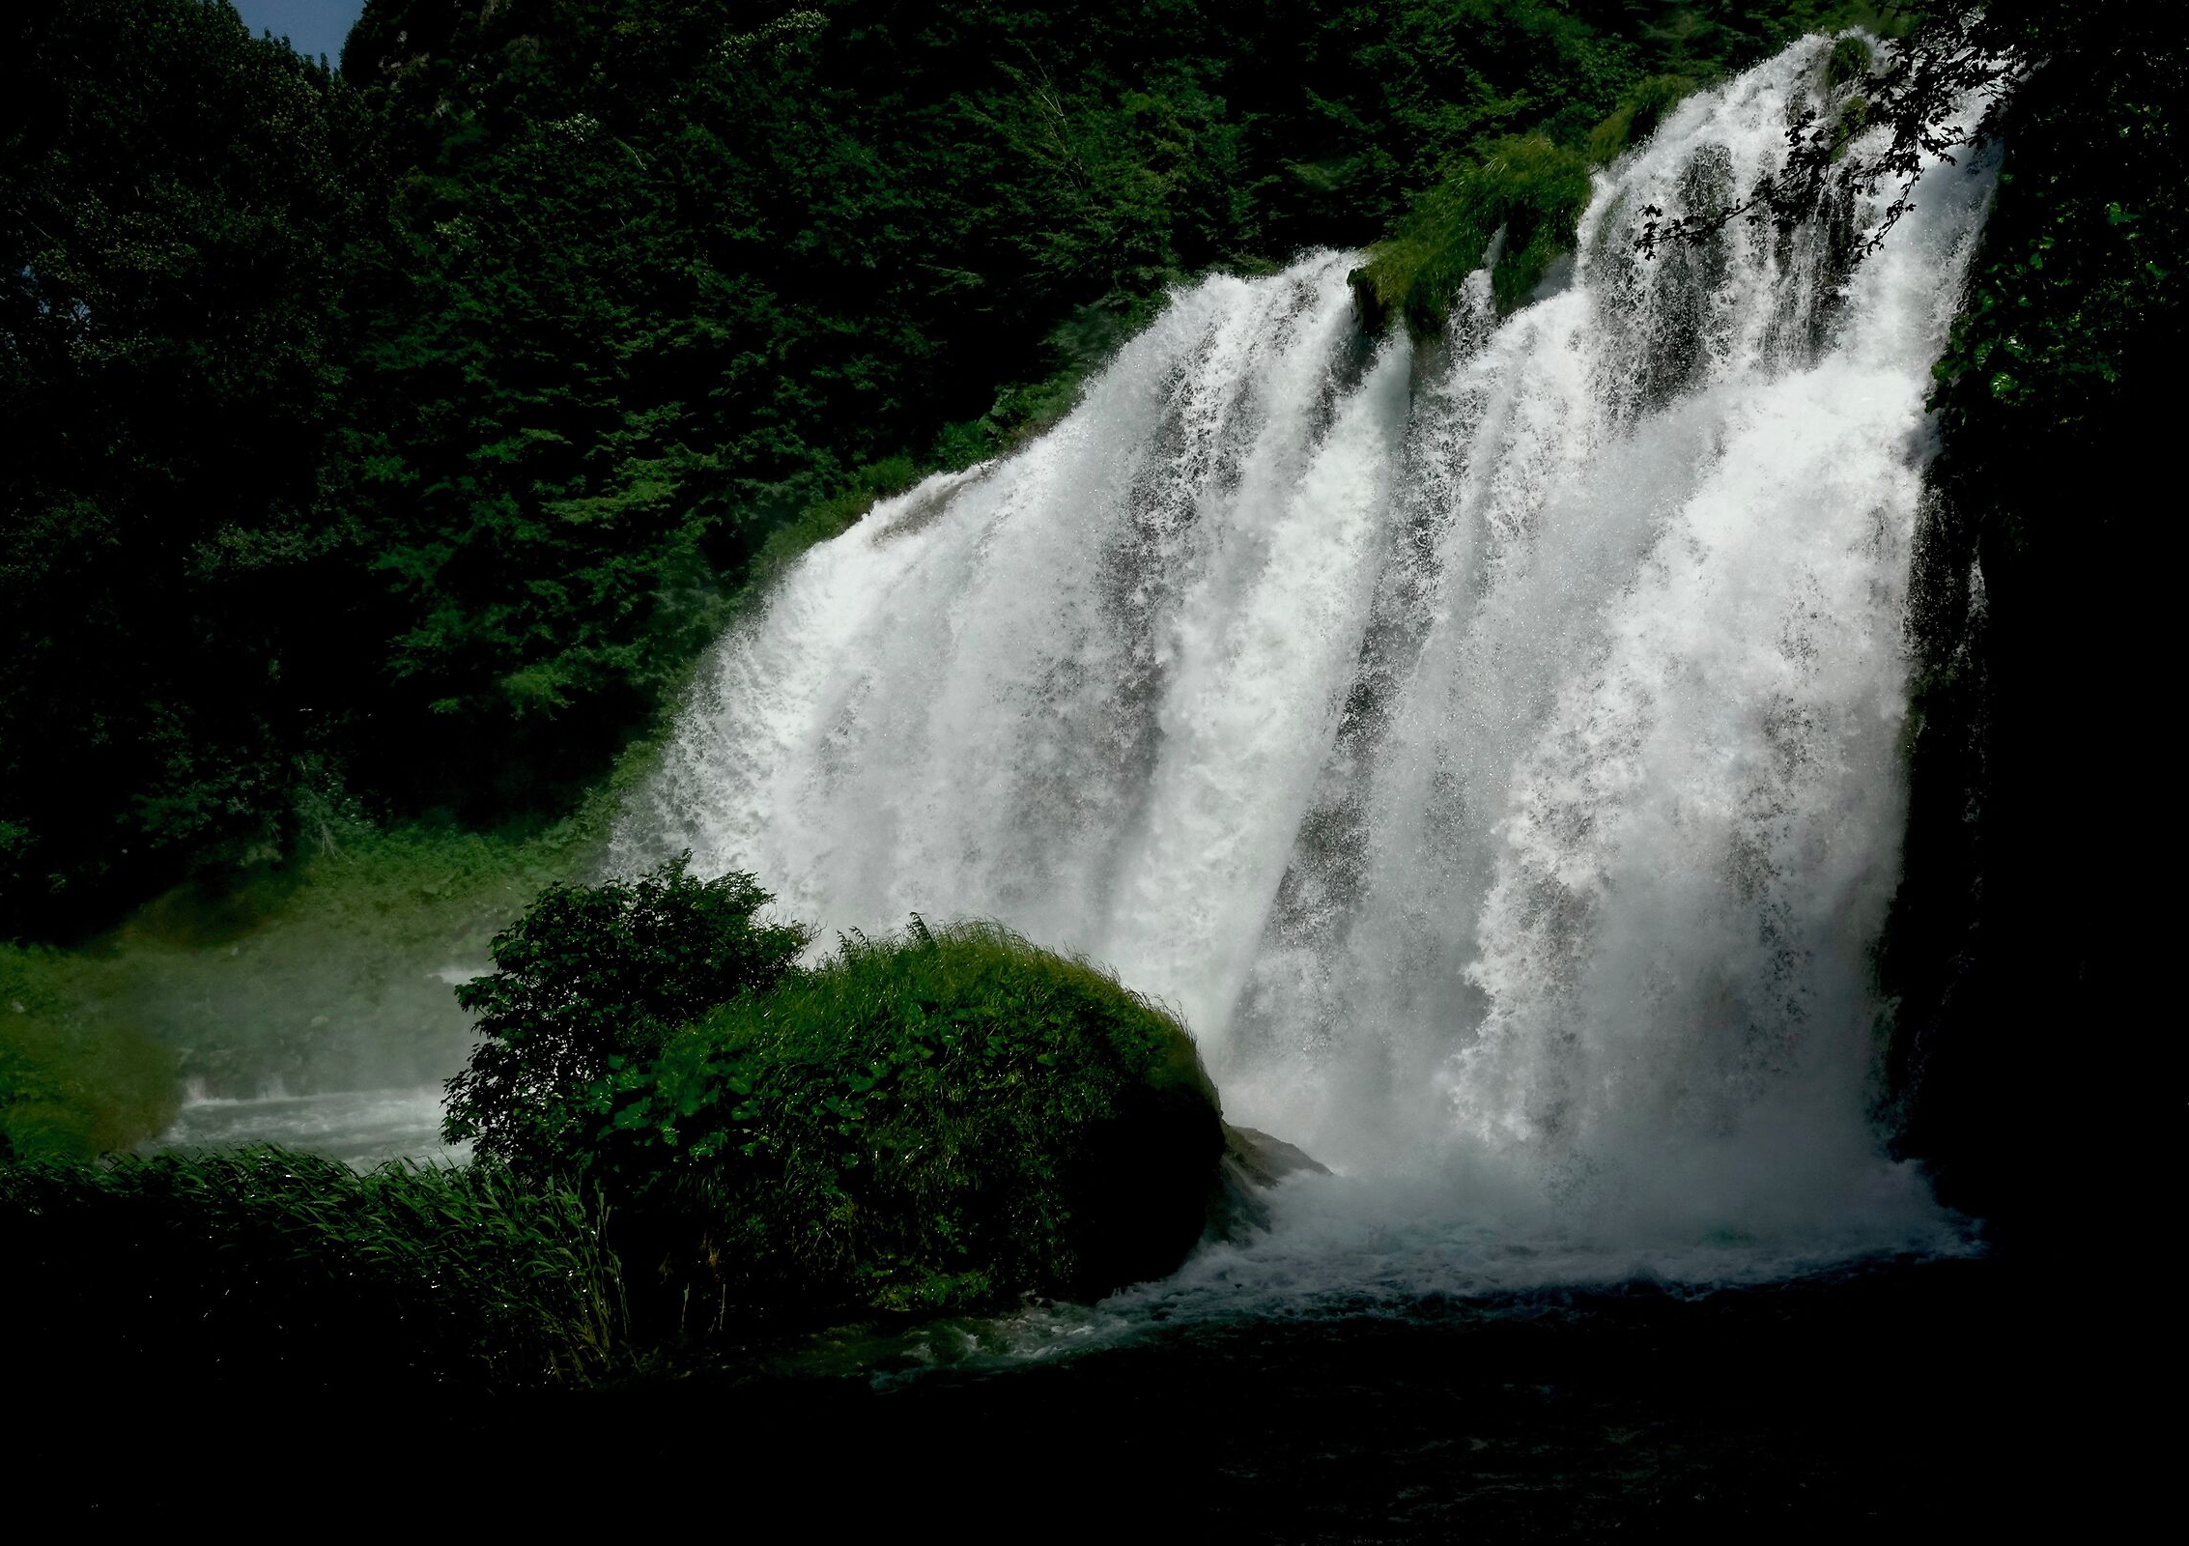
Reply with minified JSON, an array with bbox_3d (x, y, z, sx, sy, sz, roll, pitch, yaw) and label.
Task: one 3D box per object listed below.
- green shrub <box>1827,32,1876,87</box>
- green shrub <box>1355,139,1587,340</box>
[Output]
[{"bbox_3d":[9.800,-9.237,30.000,0.630,0.700,0.600,0,-6,0],"label":"green shrub"},{"bbox_3d":[5.051,-7.219,31.000,3.400,2.500,2.400,-3,-7,30],"label":"green shrub"}]

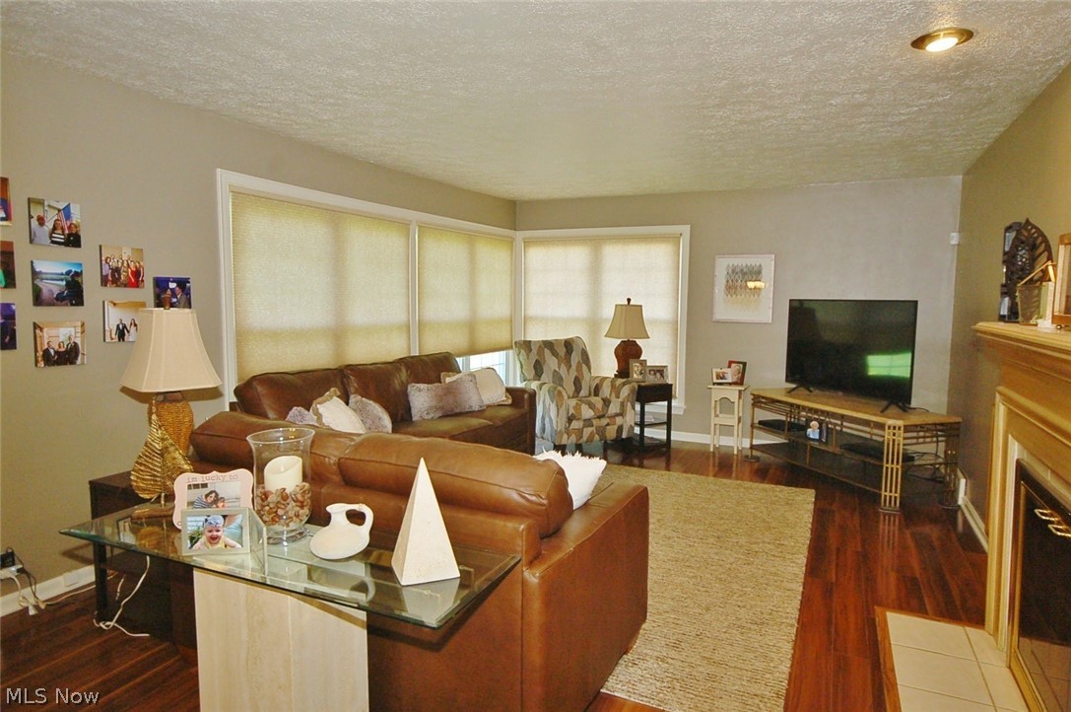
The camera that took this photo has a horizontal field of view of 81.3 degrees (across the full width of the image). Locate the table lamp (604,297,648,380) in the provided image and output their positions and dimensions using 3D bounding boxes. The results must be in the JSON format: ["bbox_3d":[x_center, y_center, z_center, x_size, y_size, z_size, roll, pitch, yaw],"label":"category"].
[{"bbox_3d":[0.903,-0.170,6.078,0.335,0.780,0.335,-2,6,-24],"label":"table lamp"}]

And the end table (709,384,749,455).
[{"bbox_3d":[1.773,0.579,5.789,0.315,0.616,0.270,3,7,25],"label":"end table"}]

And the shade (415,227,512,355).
[{"bbox_3d":[-0.634,-0.595,6.043,0.050,1.180,1.700,3,7,25],"label":"shade"}]

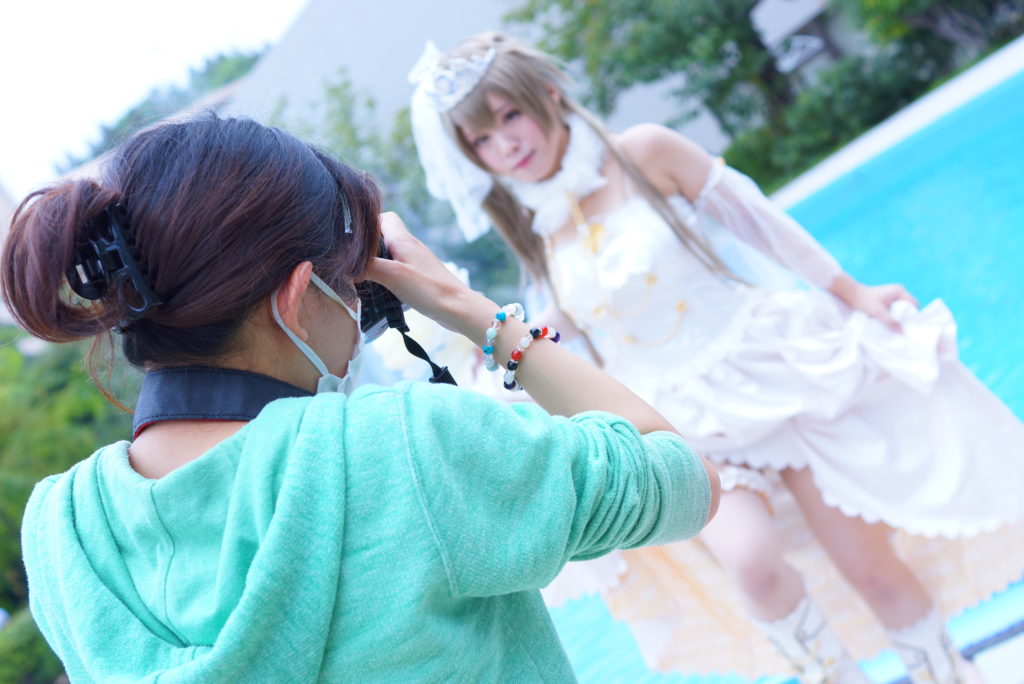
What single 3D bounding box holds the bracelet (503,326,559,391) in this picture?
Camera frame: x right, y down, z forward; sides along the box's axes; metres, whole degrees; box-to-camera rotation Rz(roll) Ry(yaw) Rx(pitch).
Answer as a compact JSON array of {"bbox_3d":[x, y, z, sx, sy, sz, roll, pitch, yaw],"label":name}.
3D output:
[{"bbox_3d":[0.022,0.016,1.200,0.014,0.066,0.064,36,90,40],"label":"bracelet"}]

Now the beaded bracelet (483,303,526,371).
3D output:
[{"bbox_3d":[-0.002,-0.001,1.215,0.014,0.064,0.062,28,90,39],"label":"beaded bracelet"}]

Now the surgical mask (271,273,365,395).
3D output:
[{"bbox_3d":[-0.170,0.003,1.175,0.145,0.110,0.120,-14,-4,38],"label":"surgical mask"}]

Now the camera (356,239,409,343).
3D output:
[{"bbox_3d":[-0.135,-0.045,1.270,0.128,0.095,0.110,-27,9,23],"label":"camera"}]

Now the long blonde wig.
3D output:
[{"bbox_3d":[0.102,-0.254,2.450,0.250,0.560,0.250,-34,12,20],"label":"long blonde wig"}]

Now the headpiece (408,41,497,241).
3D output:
[{"bbox_3d":[-0.084,-0.326,2.360,0.175,0.285,0.160,-34,12,20],"label":"headpiece"}]

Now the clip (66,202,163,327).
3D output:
[{"bbox_3d":[-0.295,-0.058,1.100,0.060,0.090,0.055,-24,4,-38],"label":"clip"}]

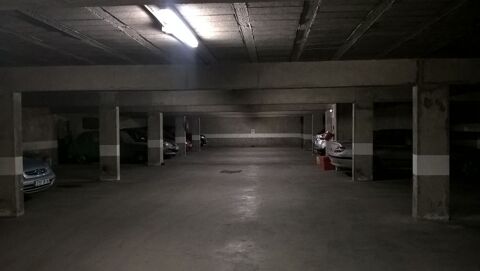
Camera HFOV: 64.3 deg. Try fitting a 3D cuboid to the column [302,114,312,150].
[{"bbox_3d":[4.395,-0.090,24.657,0.504,2.158,0.237,0,1,4],"label":"column"}]

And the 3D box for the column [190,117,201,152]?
[{"bbox_3d":[-2.884,-0.033,25.086,0.512,2.190,0.230,0,1,4],"label":"column"}]

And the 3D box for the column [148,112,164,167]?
[{"bbox_3d":[-3.527,0.152,15.920,0.504,2.158,0.237,0,1,4],"label":"column"}]

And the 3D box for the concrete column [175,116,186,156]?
[{"bbox_3d":[-3.210,0.059,20.521,0.512,2.190,0.230,0,1,4],"label":"concrete column"}]

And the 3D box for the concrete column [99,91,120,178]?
[{"bbox_3d":[-3.863,0.152,11.389,0.512,2.371,0.230,0,1,4],"label":"concrete column"}]

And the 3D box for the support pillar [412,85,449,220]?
[{"bbox_3d":[3.152,0.271,6.300,0.512,2.190,0.230,0,1,4],"label":"support pillar"}]

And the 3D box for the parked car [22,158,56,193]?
[{"bbox_3d":[-6.325,0.680,8.313,4.150,1.450,1.720,0,1,4],"label":"parked car"}]

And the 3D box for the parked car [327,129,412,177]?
[{"bbox_3d":[5.092,0.481,12.285,4.200,1.500,1.740,0,1,4],"label":"parked car"}]

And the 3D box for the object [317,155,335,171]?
[{"bbox_3d":[3.118,0.943,13.636,0.550,0.560,0.500,0,1,4],"label":"object"}]

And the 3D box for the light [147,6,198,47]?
[{"bbox_3d":[-0.606,-1.058,3.729,0.170,0.110,1.320,0,1,4],"label":"light"}]

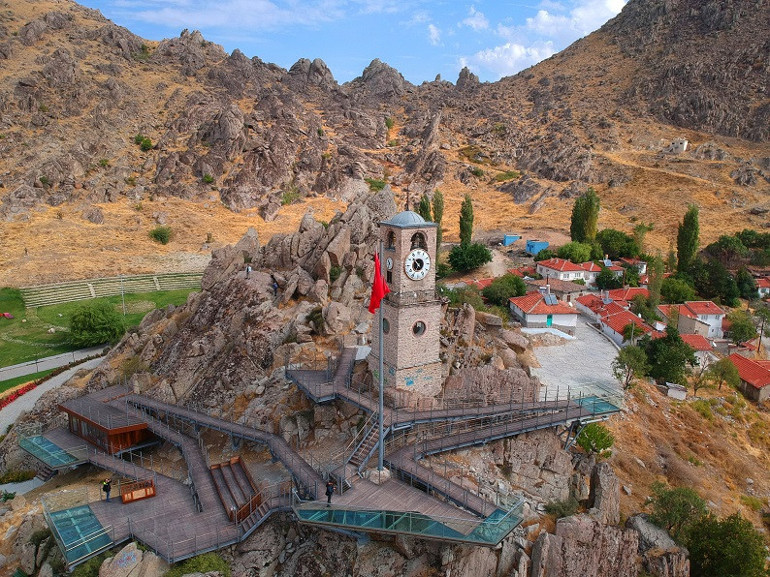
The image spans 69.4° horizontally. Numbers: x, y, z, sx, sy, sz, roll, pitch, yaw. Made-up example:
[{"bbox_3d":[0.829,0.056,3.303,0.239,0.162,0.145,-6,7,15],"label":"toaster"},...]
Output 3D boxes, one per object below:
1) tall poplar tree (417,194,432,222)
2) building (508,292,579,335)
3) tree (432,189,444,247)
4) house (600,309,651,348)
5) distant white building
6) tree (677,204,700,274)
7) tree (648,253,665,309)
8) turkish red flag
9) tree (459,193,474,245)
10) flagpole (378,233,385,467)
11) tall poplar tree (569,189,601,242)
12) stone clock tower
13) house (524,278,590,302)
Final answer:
[{"bbox_3d":[8.966,-14.724,124.606,3.026,12.980,3.026,2,12,4],"label":"tall poplar tree"},{"bbox_3d":[30.106,3.858,105.182,9.800,6.205,9.800,0,14,-3],"label":"building"},{"bbox_3d":[11.884,-15.019,123.478,2.665,14.180,2.665,2,12,5],"label":"tree"},{"bbox_3d":[40.317,6.678,92.805,6.000,4.100,9.300,1,12,0],"label":"house"},{"bbox_3d":[124.496,-60.029,235.000,6.000,5.600,5.600,12,17,41],"label":"distant white building"},{"bbox_3d":[80.636,-12.604,147.695,5.000,19.291,5.000,1,14,0],"label":"tree"},{"bbox_3d":[53.085,-1.396,108.692,3.128,12.180,3.128,7,14,26],"label":"tree"},{"bbox_3d":[-0.333,-0.303,33.700,1.334,3.835,0.700,1,12,-1],"label":"turkish red flag"},{"bbox_3d":[18.127,-14.951,123.641,3.003,12.660,3.003,3,13,8],"label":"tree"},{"bbox_3d":[-0.161,4.430,33.822,0.280,14.883,0.280,1,14,0],"label":"flagpole"},{"bbox_3d":[57.293,-19.452,158.850,7.200,17.995,6.400,1,14,0],"label":"tall poplar tree"},{"bbox_3d":[1.706,0.887,43.981,4.200,14.083,4.200,-7,16,-29],"label":"stone clock tower"},{"bbox_3d":[38.171,-0.031,124.160,7.346,4.288,11.262,-9,17,-33],"label":"house"}]

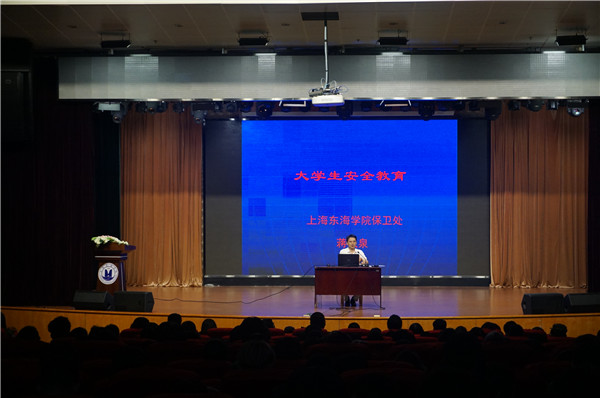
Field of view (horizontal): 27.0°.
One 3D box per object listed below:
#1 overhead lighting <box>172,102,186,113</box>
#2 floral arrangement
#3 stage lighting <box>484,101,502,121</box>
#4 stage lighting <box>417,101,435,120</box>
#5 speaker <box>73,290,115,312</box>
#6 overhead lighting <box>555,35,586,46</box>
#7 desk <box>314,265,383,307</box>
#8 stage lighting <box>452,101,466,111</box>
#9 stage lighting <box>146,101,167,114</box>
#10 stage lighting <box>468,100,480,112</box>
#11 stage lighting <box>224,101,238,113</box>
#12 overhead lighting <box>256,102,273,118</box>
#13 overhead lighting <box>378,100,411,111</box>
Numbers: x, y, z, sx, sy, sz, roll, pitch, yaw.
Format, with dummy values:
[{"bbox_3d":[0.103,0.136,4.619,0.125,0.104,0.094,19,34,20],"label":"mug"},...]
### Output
[{"bbox_3d":[-2.385,-1.833,24.600,0.230,0.270,0.270,0,0,3],"label":"overhead lighting"},{"bbox_3d":[-3.502,0.774,23.000,0.680,0.240,0.340,0,0,11],"label":"floral arrangement"},{"bbox_3d":[3.633,-1.680,23.429,0.330,0.410,0.320,0,0,3],"label":"stage lighting"},{"bbox_3d":[2.503,-1.758,24.600,0.330,0.440,0.320,0,0,3],"label":"stage lighting"},{"bbox_3d":[-3.747,1.831,22.710,0.600,0.340,0.430,0,0,12],"label":"speaker"},{"bbox_3d":[4.492,-2.639,20.700,0.500,0.220,0.280,0,0,0],"label":"overhead lighting"},{"bbox_3d":[0.920,1.623,23.200,1.210,0.750,0.600,0,0,3],"label":"desk"},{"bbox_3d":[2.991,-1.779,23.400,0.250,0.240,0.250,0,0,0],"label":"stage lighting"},{"bbox_3d":[-2.741,-1.767,23.837,0.360,0.300,0.300,0,0,3],"label":"stage lighting"},{"bbox_3d":[3.279,-1.757,23.452,0.230,0.280,0.250,0,0,3],"label":"stage lighting"},{"bbox_3d":[-1.303,-1.779,23.746,0.260,0.290,0.270,0,0,3],"label":"stage lighting"},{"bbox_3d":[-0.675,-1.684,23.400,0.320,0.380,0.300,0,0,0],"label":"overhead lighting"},{"bbox_3d":[1.766,-1.811,23.200,0.560,0.220,0.280,0,0,0],"label":"overhead lighting"}]

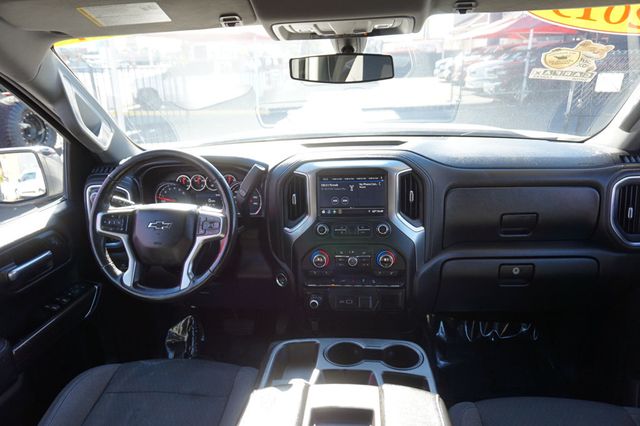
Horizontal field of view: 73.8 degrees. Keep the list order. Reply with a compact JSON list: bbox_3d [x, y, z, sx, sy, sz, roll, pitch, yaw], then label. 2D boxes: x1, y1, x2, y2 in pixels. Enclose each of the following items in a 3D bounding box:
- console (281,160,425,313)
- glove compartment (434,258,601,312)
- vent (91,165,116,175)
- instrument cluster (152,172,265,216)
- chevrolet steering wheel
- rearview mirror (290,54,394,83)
[{"bbox_3d":[0.091,0.060,1.200,0.385,0.420,0.160,-1,4,4],"label":"console"},{"bbox_3d":[0.569,0.194,1.258,0.440,0.175,0.120,-1,16,4],"label":"glove compartment"},{"bbox_3d":[-0.626,-0.126,1.245,0.075,0.033,0.030,-1,-6,4],"label":"vent"},{"bbox_3d":[-0.345,-0.051,1.320,0.330,0.140,0.080,-1,1,4],"label":"instrument cluster"},{"bbox_3d":[-0.402,0.034,1.120,0.380,0.380,0.100,-1,-4,4],"label":"chevrolet steering wheel"},{"bbox_3d":[0.055,-0.335,0.989,0.248,0.064,0.040,4,25,19],"label":"rearview mirror"}]

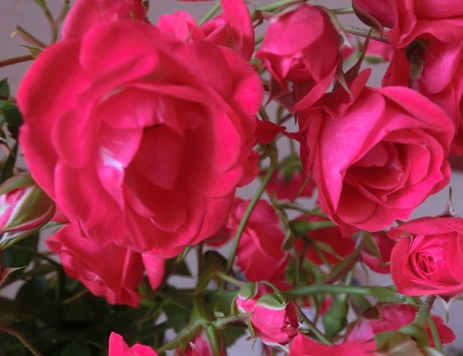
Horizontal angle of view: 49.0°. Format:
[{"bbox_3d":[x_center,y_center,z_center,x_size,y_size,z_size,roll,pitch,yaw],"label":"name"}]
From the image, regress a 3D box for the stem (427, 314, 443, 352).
[{"bbox_3d":[0.095,0.073,0.238,0.003,0.019,0.003,-18,0,0],"label":"stem"}]

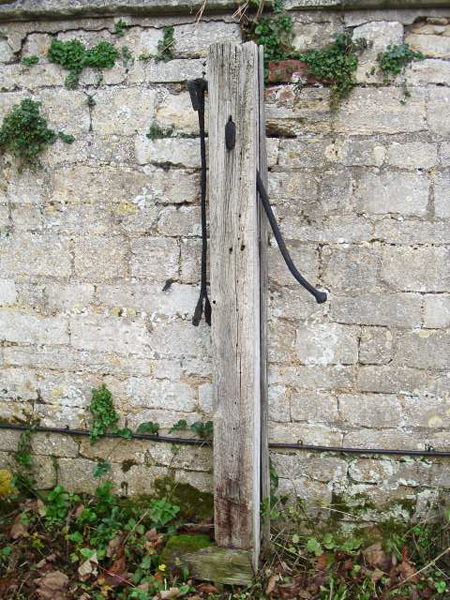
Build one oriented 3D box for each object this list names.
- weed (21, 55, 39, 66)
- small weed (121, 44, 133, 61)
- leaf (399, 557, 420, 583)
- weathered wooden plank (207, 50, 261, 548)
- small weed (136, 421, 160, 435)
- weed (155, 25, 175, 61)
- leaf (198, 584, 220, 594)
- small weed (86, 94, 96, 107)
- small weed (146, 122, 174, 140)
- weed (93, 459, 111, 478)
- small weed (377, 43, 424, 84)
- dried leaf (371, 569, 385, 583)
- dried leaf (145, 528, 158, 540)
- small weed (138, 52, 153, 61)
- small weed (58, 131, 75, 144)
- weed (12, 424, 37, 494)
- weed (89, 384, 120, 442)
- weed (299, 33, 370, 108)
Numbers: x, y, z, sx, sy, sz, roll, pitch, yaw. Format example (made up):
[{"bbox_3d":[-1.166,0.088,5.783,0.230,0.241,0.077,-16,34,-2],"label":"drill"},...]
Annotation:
[{"bbox_3d":[-0.818,-1.002,2.974,0.056,0.038,0.050,1,9,8],"label":"weed"},{"bbox_3d":[-0.355,-0.893,2.565,0.038,0.053,0.030,2,12,8],"label":"small weed"},{"bbox_3d":[0.664,0.980,2.575,0.060,0.044,0.080,1,9,8],"label":"leaf"},{"bbox_3d":[0.035,0.063,2.502,0.159,1.832,0.070,2,12,8],"label":"weathered wooden plank"},{"bbox_3d":[-0.307,0.511,2.851,0.090,0.043,0.040,2,12,8],"label":"small weed"},{"bbox_3d":[-0.244,-1.037,2.877,0.065,0.132,0.070,1,9,8],"label":"weed"},{"bbox_3d":[-0.054,1.013,2.488,0.068,0.020,0.060,1,9,8],"label":"leaf"},{"bbox_3d":[-0.558,-0.834,2.973,0.032,0.044,0.030,1,9,8],"label":"small weed"},{"bbox_3d":[-0.265,-0.695,2.932,0.101,0.065,0.070,1,9,8],"label":"small weed"},{"bbox_3d":[-0.508,0.694,2.926,0.068,0.074,0.030,2,12,8],"label":"weed"},{"bbox_3d":[0.596,-0.806,2.412,0.150,0.122,0.080,2,12,8],"label":"small weed"},{"bbox_3d":[0.574,1.036,2.674,0.044,0.028,0.040,2,12,8],"label":"dried leaf"},{"bbox_3d":[-0.284,0.907,2.749,0.045,0.028,0.040,2,12,8],"label":"dried leaf"},{"bbox_3d":[-0.286,-0.876,2.558,0.047,0.027,0.030,2,12,8],"label":"small weed"},{"bbox_3d":[-0.669,-0.686,3.003,0.052,0.054,0.045,1,9,8],"label":"small weed"},{"bbox_3d":[-0.833,0.663,2.953,0.067,0.278,0.060,2,12,8],"label":"weed"},{"bbox_3d":[-0.531,0.500,3.138,0.112,0.232,0.090,1,9,8],"label":"weed"},{"bbox_3d":[0.416,-0.892,2.768,0.265,0.249,0.140,1,9,8],"label":"weed"}]

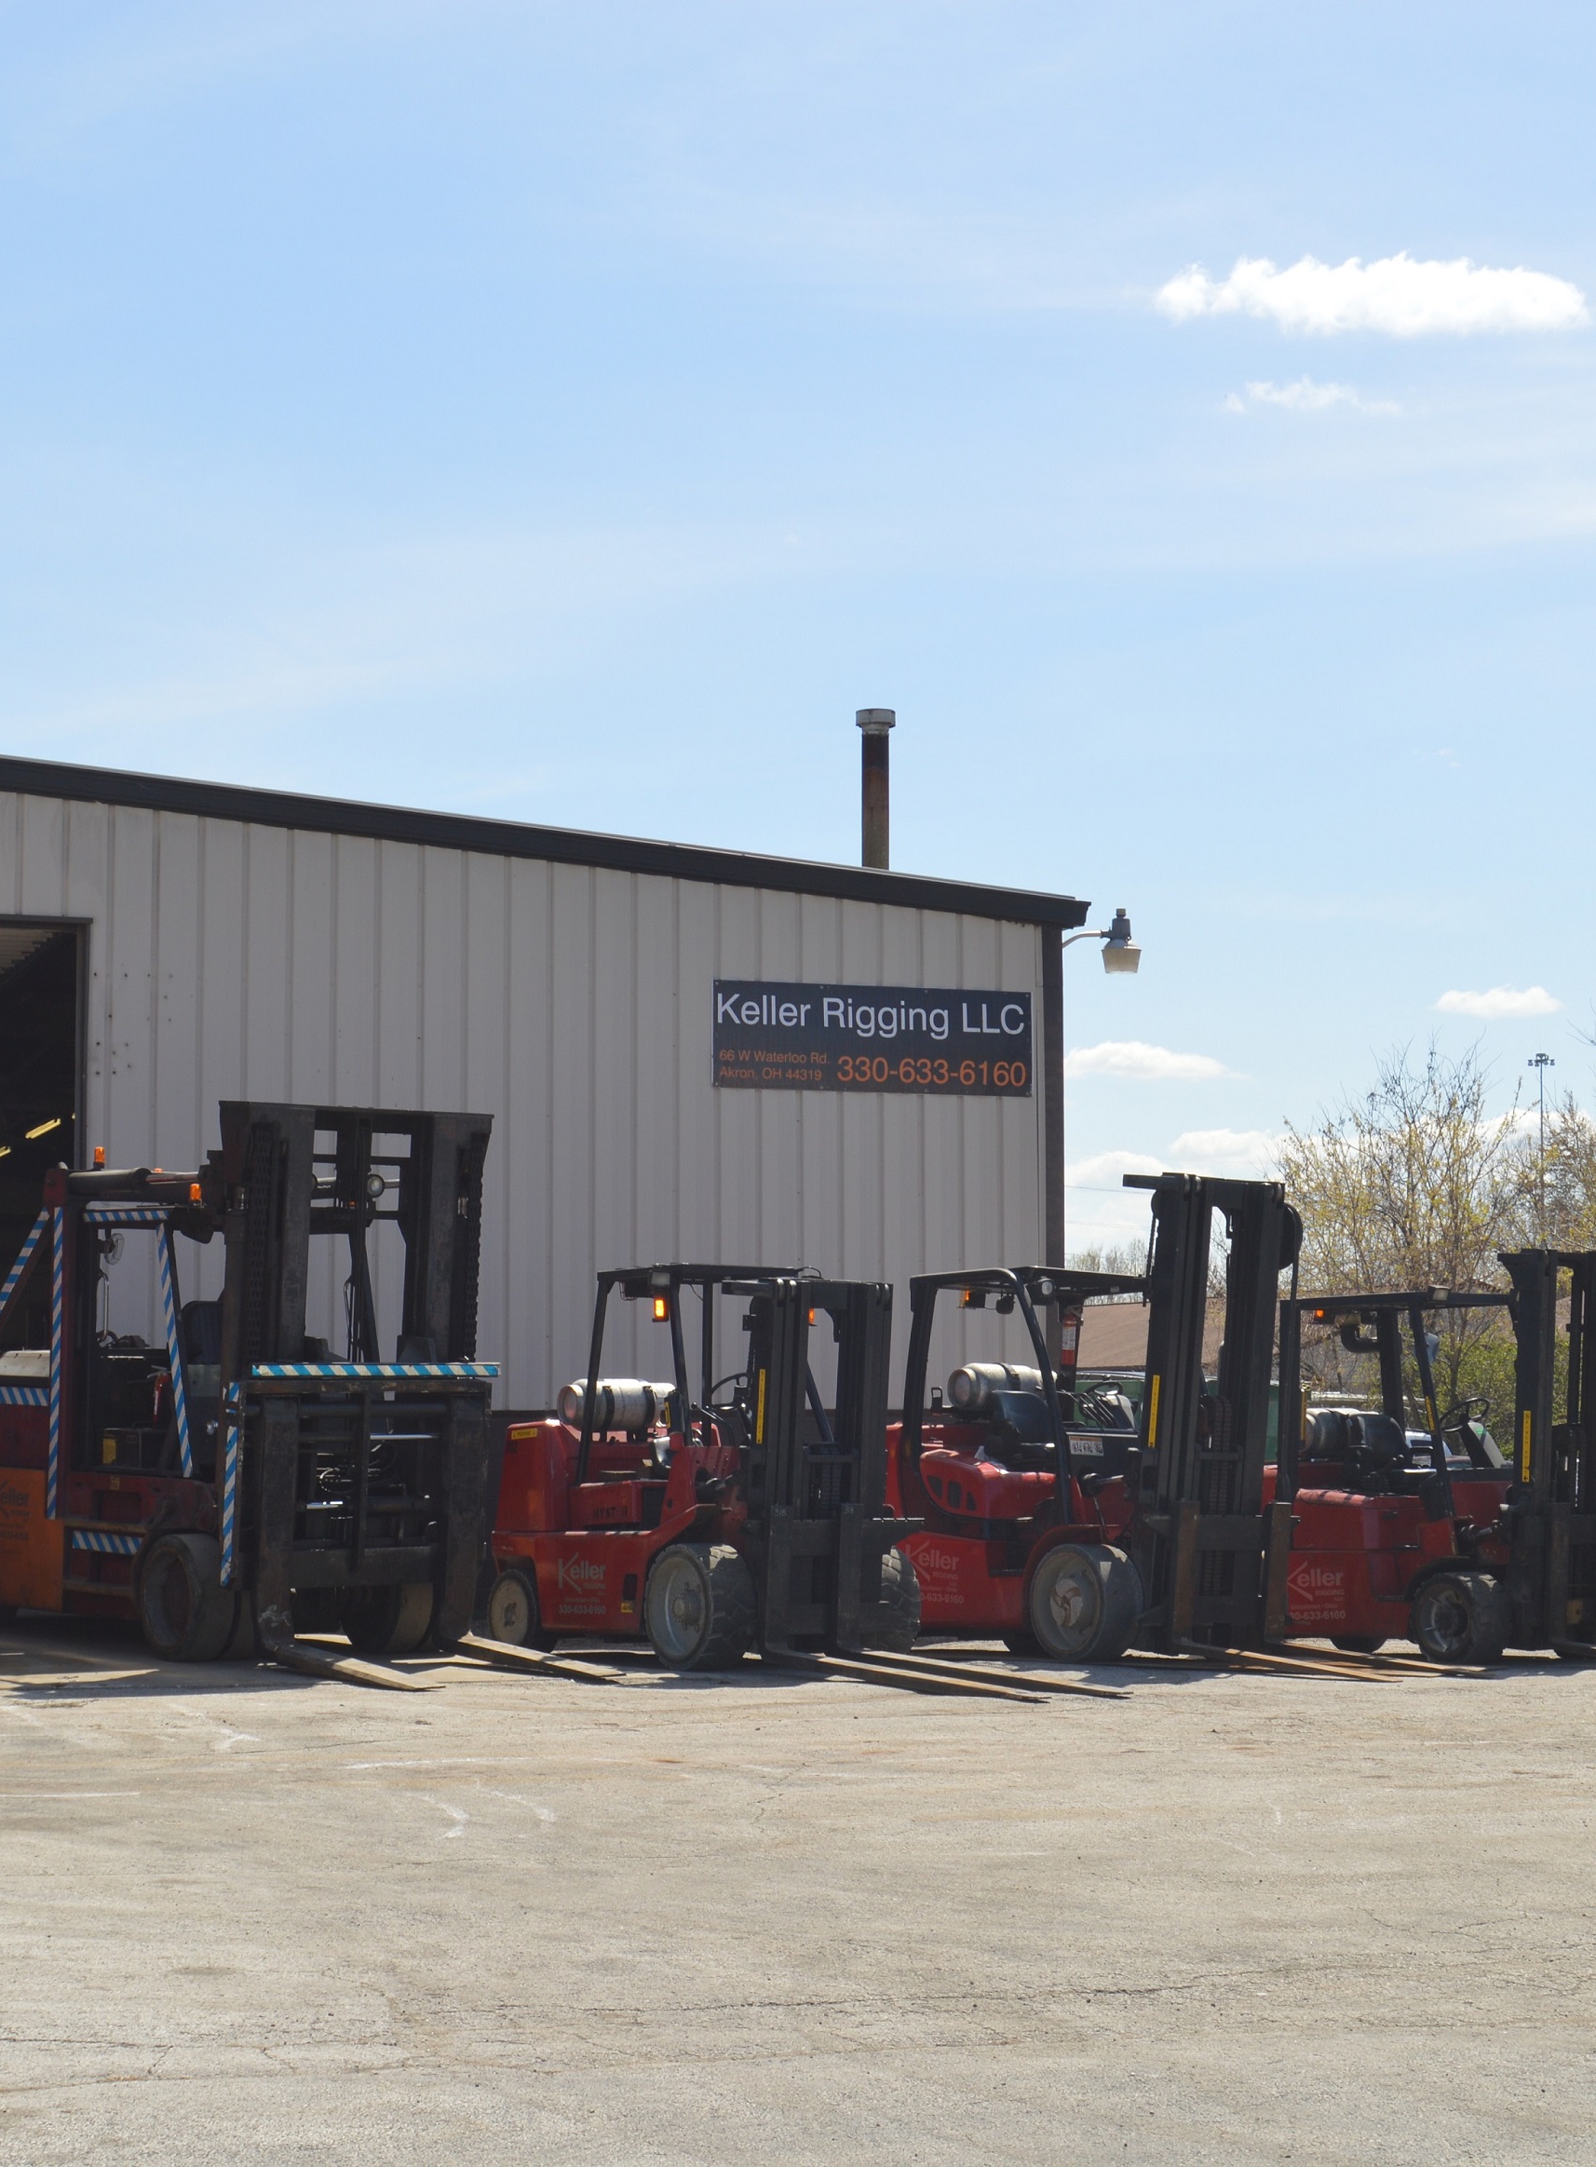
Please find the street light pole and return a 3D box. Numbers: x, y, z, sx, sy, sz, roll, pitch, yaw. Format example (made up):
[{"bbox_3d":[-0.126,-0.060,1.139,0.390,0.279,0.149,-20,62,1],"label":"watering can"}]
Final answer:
[{"bbox_3d":[61.800,12.544,316.029,2.200,30.500,2.200,1,-5,-11],"label":"street light pole"}]

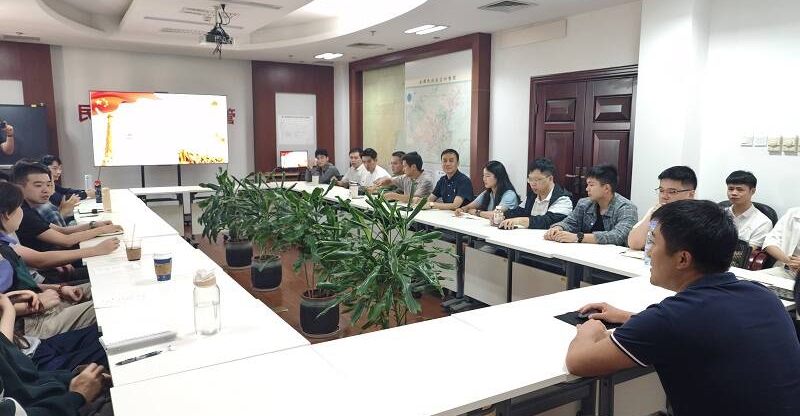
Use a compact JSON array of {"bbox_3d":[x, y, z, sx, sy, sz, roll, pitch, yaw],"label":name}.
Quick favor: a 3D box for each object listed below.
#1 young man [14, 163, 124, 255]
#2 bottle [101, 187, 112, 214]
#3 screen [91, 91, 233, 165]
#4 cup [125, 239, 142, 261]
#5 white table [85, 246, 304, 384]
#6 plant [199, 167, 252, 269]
[{"bbox_3d":[-2.089,0.358,3.401,0.740,1.280,0.560,-6,10,-37],"label":"young man"},{"bbox_3d":[-2.842,-0.081,5.141,0.080,0.230,0.080,-4,9,-31],"label":"bottle"},{"bbox_3d":[-3.664,-1.214,8.259,1.940,1.110,0.070,-4,9,-31],"label":"screen"},{"bbox_3d":[-1.535,0.241,3.054,0.098,0.112,0.098,-4,9,-27],"label":"cup"},{"bbox_3d":[-1.057,0.752,2.491,0.610,0.740,1.840,-4,9,-31],"label":"white table"},{"bbox_3d":[-1.874,0.113,5.898,0.692,1.081,0.692,-2,8,-17],"label":"plant"}]

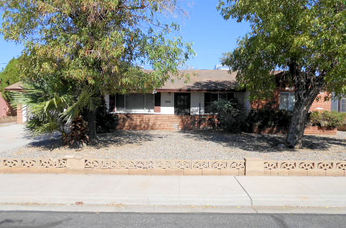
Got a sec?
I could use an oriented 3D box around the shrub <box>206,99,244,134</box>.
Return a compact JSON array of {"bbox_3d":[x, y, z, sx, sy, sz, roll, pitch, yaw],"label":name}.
[{"bbox_3d":[2.680,0.110,13.100,1.850,1.680,1.700,0,3,0],"label":"shrub"}]

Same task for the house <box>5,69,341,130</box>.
[{"bbox_3d":[-0.900,-1.200,18.000,19.000,3.800,9.800,0,3,0],"label":"house"}]

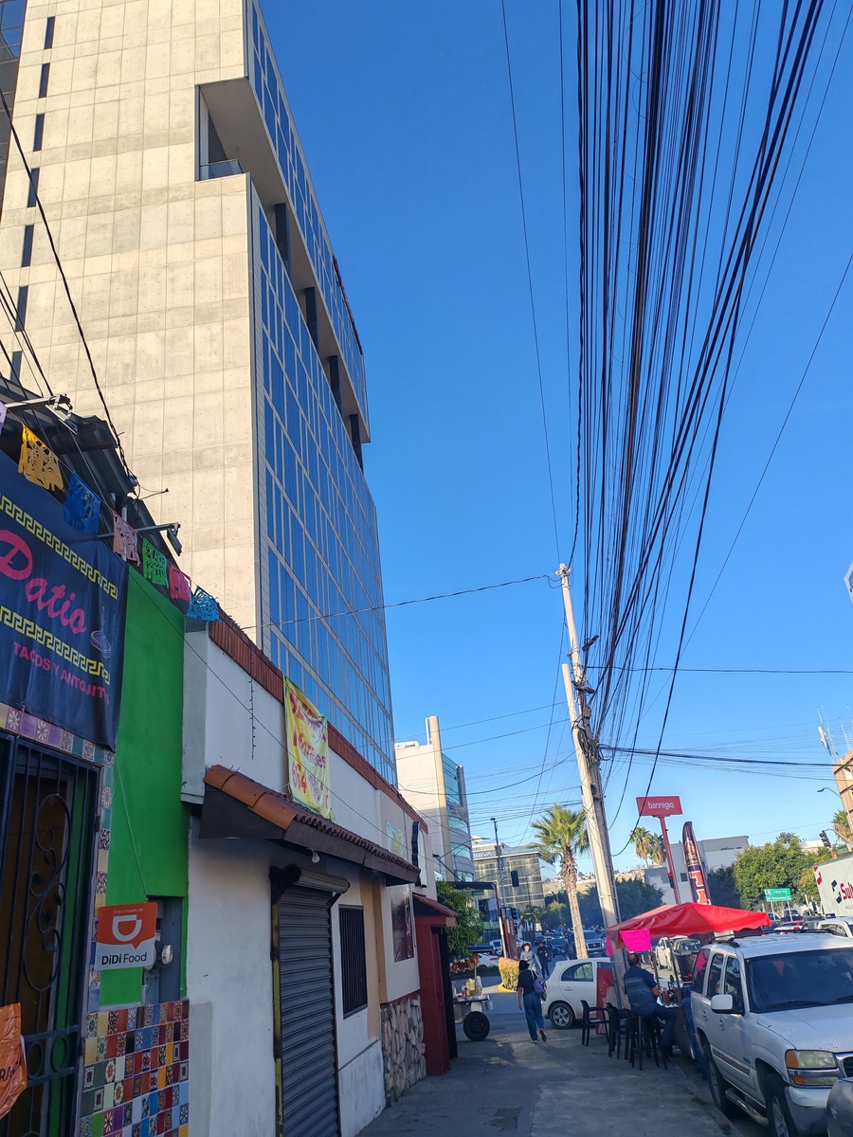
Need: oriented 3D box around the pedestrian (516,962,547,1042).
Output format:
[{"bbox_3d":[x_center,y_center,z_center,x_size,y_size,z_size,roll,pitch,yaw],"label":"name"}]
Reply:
[{"bbox_3d":[2.293,9.561,19.678,0.520,1.600,0.500,-8,-23,5],"label":"pedestrian"}]

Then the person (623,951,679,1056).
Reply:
[{"bbox_3d":[3.481,6.723,13.739,0.700,1.420,0.500,4,-24,-22],"label":"person"}]

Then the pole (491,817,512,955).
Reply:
[{"bbox_3d":[5.111,21.800,60.339,0.350,9.500,0.350,-8,-23,4],"label":"pole"}]

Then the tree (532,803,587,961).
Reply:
[{"bbox_3d":[6.369,14.257,39.432,2.550,7.400,2.550,-8,-23,4],"label":"tree"}]

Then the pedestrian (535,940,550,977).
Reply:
[{"bbox_3d":[5.696,18.746,42.562,0.500,1.680,0.380,-12,-23,14],"label":"pedestrian"}]

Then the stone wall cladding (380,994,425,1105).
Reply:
[{"bbox_3d":[-0.282,6.873,12.831,0.130,1.260,3.500,-7,-23,4],"label":"stone wall cladding"}]

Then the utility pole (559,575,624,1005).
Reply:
[{"bbox_3d":[3.701,4.676,19.909,0.450,10.390,0.450,-6,-23,5],"label":"utility pole"}]

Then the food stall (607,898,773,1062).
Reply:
[{"bbox_3d":[4.046,6.391,13.604,2.150,2.280,2.150,-8,-23,4],"label":"food stall"}]

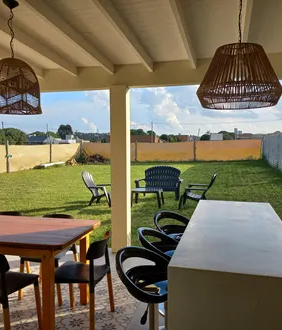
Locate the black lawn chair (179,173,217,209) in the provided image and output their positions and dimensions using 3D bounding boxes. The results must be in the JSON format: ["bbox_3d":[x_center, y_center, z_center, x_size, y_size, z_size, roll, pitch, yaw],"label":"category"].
[{"bbox_3d":[1.455,0.640,8.100,0.860,0.910,0.740,0,4,11],"label":"black lawn chair"}]

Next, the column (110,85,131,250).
[{"bbox_3d":[-0.285,0.084,4.605,0.246,2.372,0.230,1,4,15],"label":"column"}]

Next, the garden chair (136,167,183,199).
[{"bbox_3d":[0.575,0.563,9.200,1.300,0.940,0.800,0,4,7],"label":"garden chair"}]

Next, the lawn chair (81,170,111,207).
[{"bbox_3d":[-1.080,0.622,8.650,0.840,0.910,0.740,1,4,22],"label":"lawn chair"}]

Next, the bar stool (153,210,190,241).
[{"bbox_3d":[0.341,0.924,2.868,0.430,0.900,0.450,1,4,15],"label":"bar stool"}]

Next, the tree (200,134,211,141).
[{"bbox_3d":[15.707,-5.186,75.124,3.800,4.030,3.800,0,4,12],"label":"tree"}]

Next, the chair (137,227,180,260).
[{"bbox_3d":[0.211,0.954,2.391,0.430,0.900,0.450,1,4,15],"label":"chair"}]

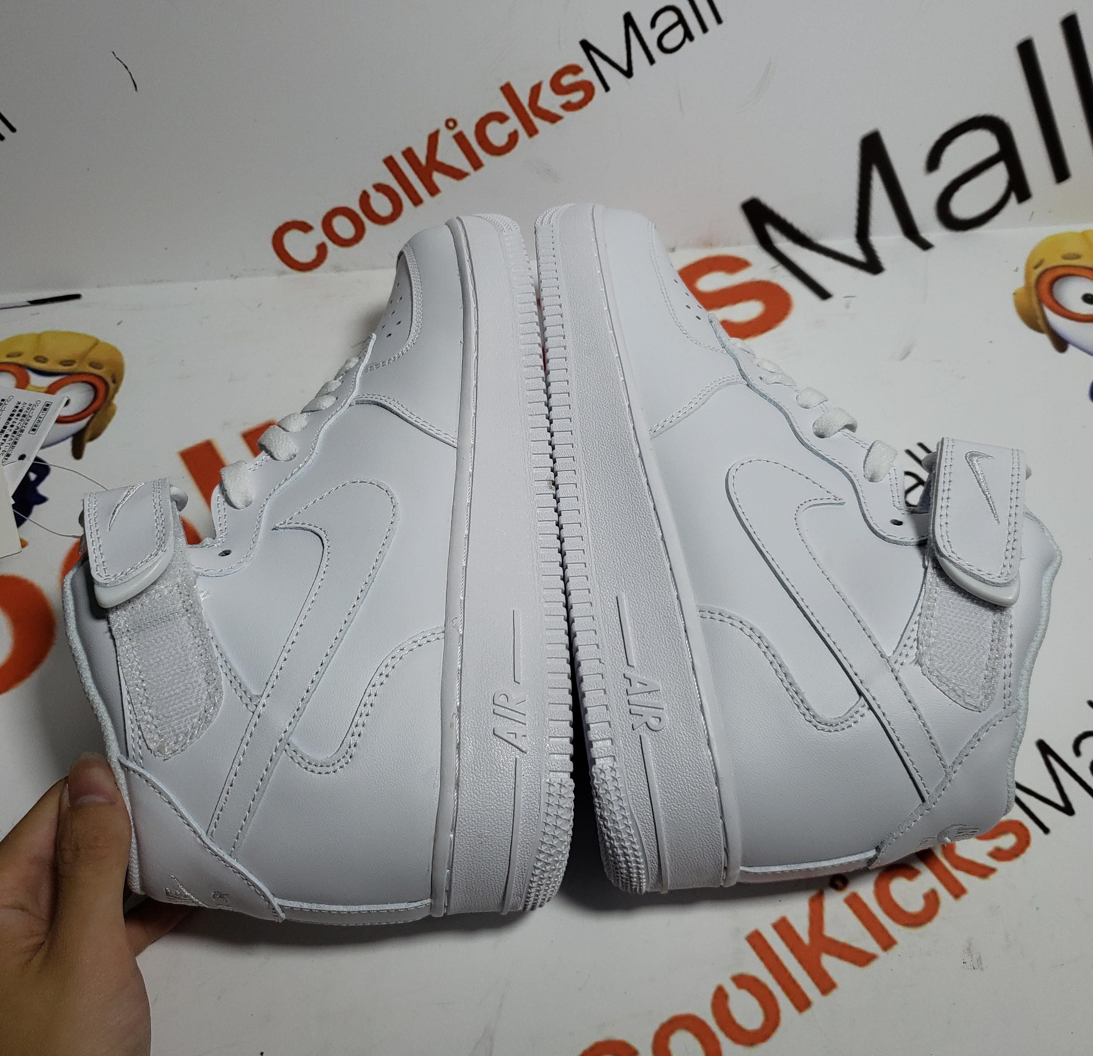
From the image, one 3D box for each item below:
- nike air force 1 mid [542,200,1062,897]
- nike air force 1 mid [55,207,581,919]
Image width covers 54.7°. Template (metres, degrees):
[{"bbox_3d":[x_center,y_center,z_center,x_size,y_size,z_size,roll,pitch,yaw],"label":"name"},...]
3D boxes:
[{"bbox_3d":[0.086,-0.019,0.405,0.164,0.108,0.298,-6,56,0],"label":"nike air force 1 mid"},{"bbox_3d":[-0.081,-0.003,0.398,0.164,0.108,0.298,-3,56,-3],"label":"nike air force 1 mid"}]

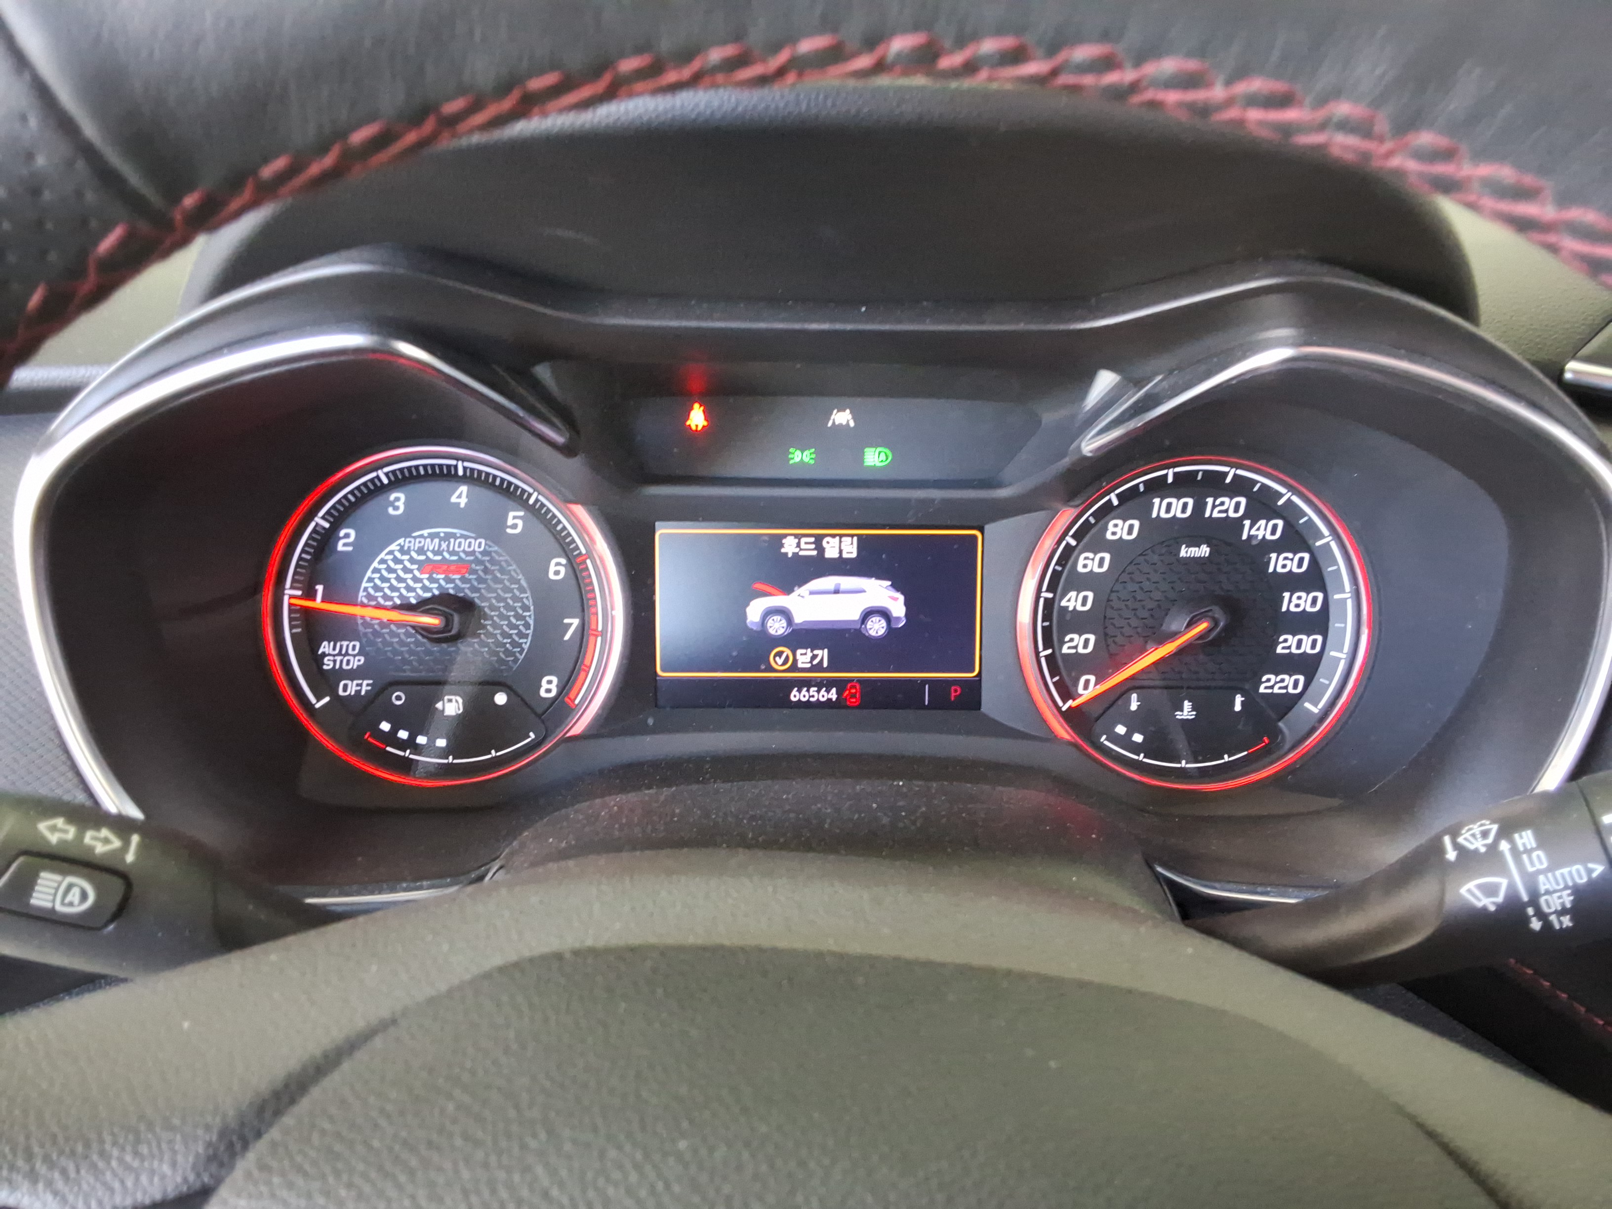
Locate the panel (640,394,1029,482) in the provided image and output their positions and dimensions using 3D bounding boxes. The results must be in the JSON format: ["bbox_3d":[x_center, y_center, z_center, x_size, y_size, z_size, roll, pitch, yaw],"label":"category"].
[{"bbox_3d":[0.009,-0.048,0.379,0.117,0.025,0.012,0,7,-1],"label":"panel"}]

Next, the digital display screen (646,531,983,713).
[{"bbox_3d":[0.004,0.003,0.378,0.094,0.053,0.010,0,7,-1],"label":"digital display screen"}]

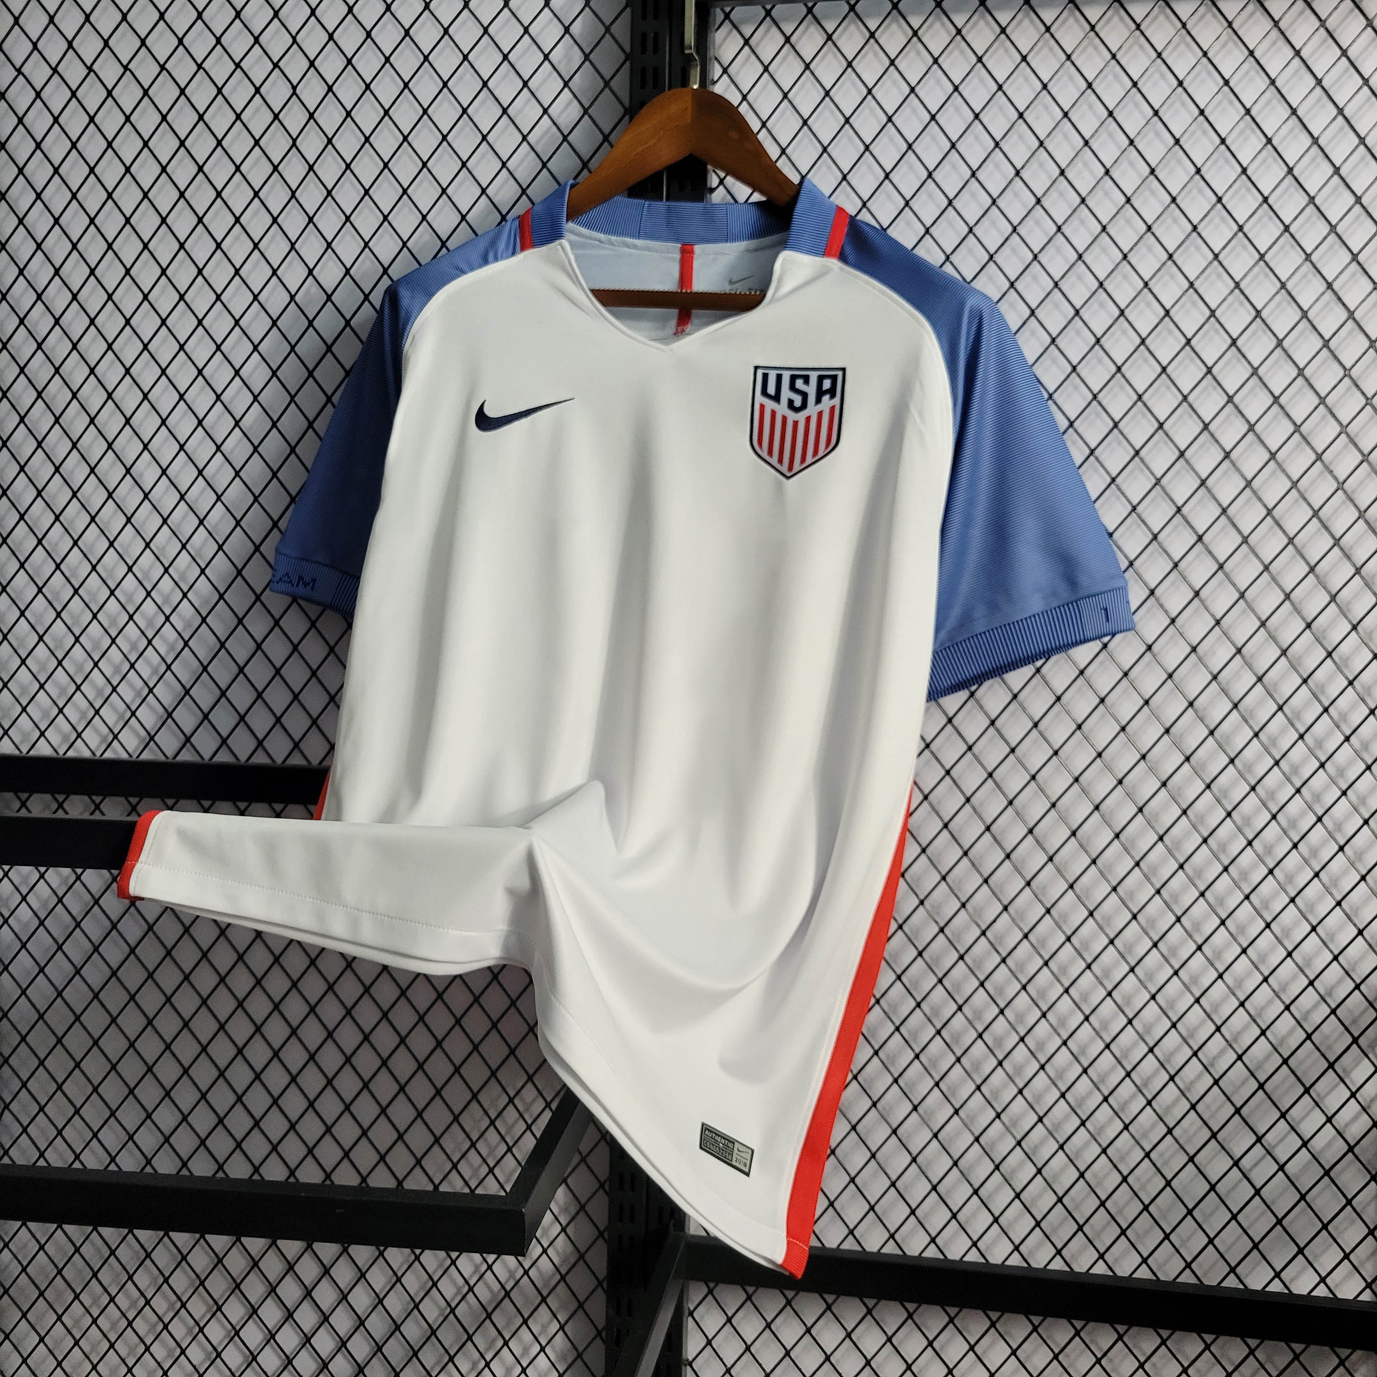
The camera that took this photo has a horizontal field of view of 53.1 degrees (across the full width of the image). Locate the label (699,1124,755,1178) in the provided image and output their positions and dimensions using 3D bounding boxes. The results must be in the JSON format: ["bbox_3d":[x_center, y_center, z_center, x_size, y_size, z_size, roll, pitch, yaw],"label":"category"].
[{"bbox_3d":[0.025,0.302,0.905,0.043,0.020,0.003,14,11,36],"label":"label"}]

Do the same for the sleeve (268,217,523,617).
[{"bbox_3d":[-0.205,-0.186,0.970,0.175,0.300,0.120,2,4,4],"label":"sleeve"}]

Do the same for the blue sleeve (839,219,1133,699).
[{"bbox_3d":[0.204,-0.158,0.950,0.195,0.320,0.120,2,4,4],"label":"blue sleeve"}]

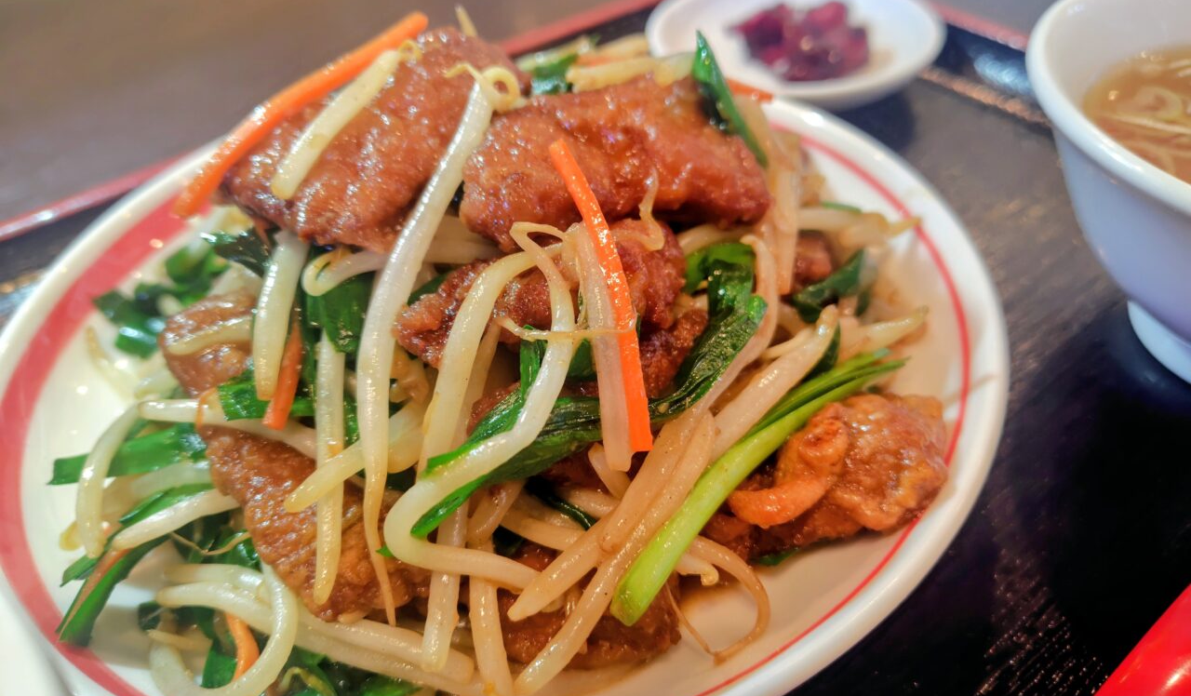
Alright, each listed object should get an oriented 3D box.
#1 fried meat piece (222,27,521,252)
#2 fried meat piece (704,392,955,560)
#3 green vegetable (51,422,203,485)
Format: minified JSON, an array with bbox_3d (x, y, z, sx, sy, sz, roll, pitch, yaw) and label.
[{"bbox_3d":[-0.049,-0.046,0.175,0.040,0.017,0.054,30,67,26],"label":"fried meat piece"},{"bbox_3d":[0.042,0.024,0.147,0.040,0.018,0.027,-15,50,0],"label":"fried meat piece"},{"bbox_3d":[-0.093,0.021,0.157,0.029,0.006,0.009,-7,51,0],"label":"green vegetable"}]

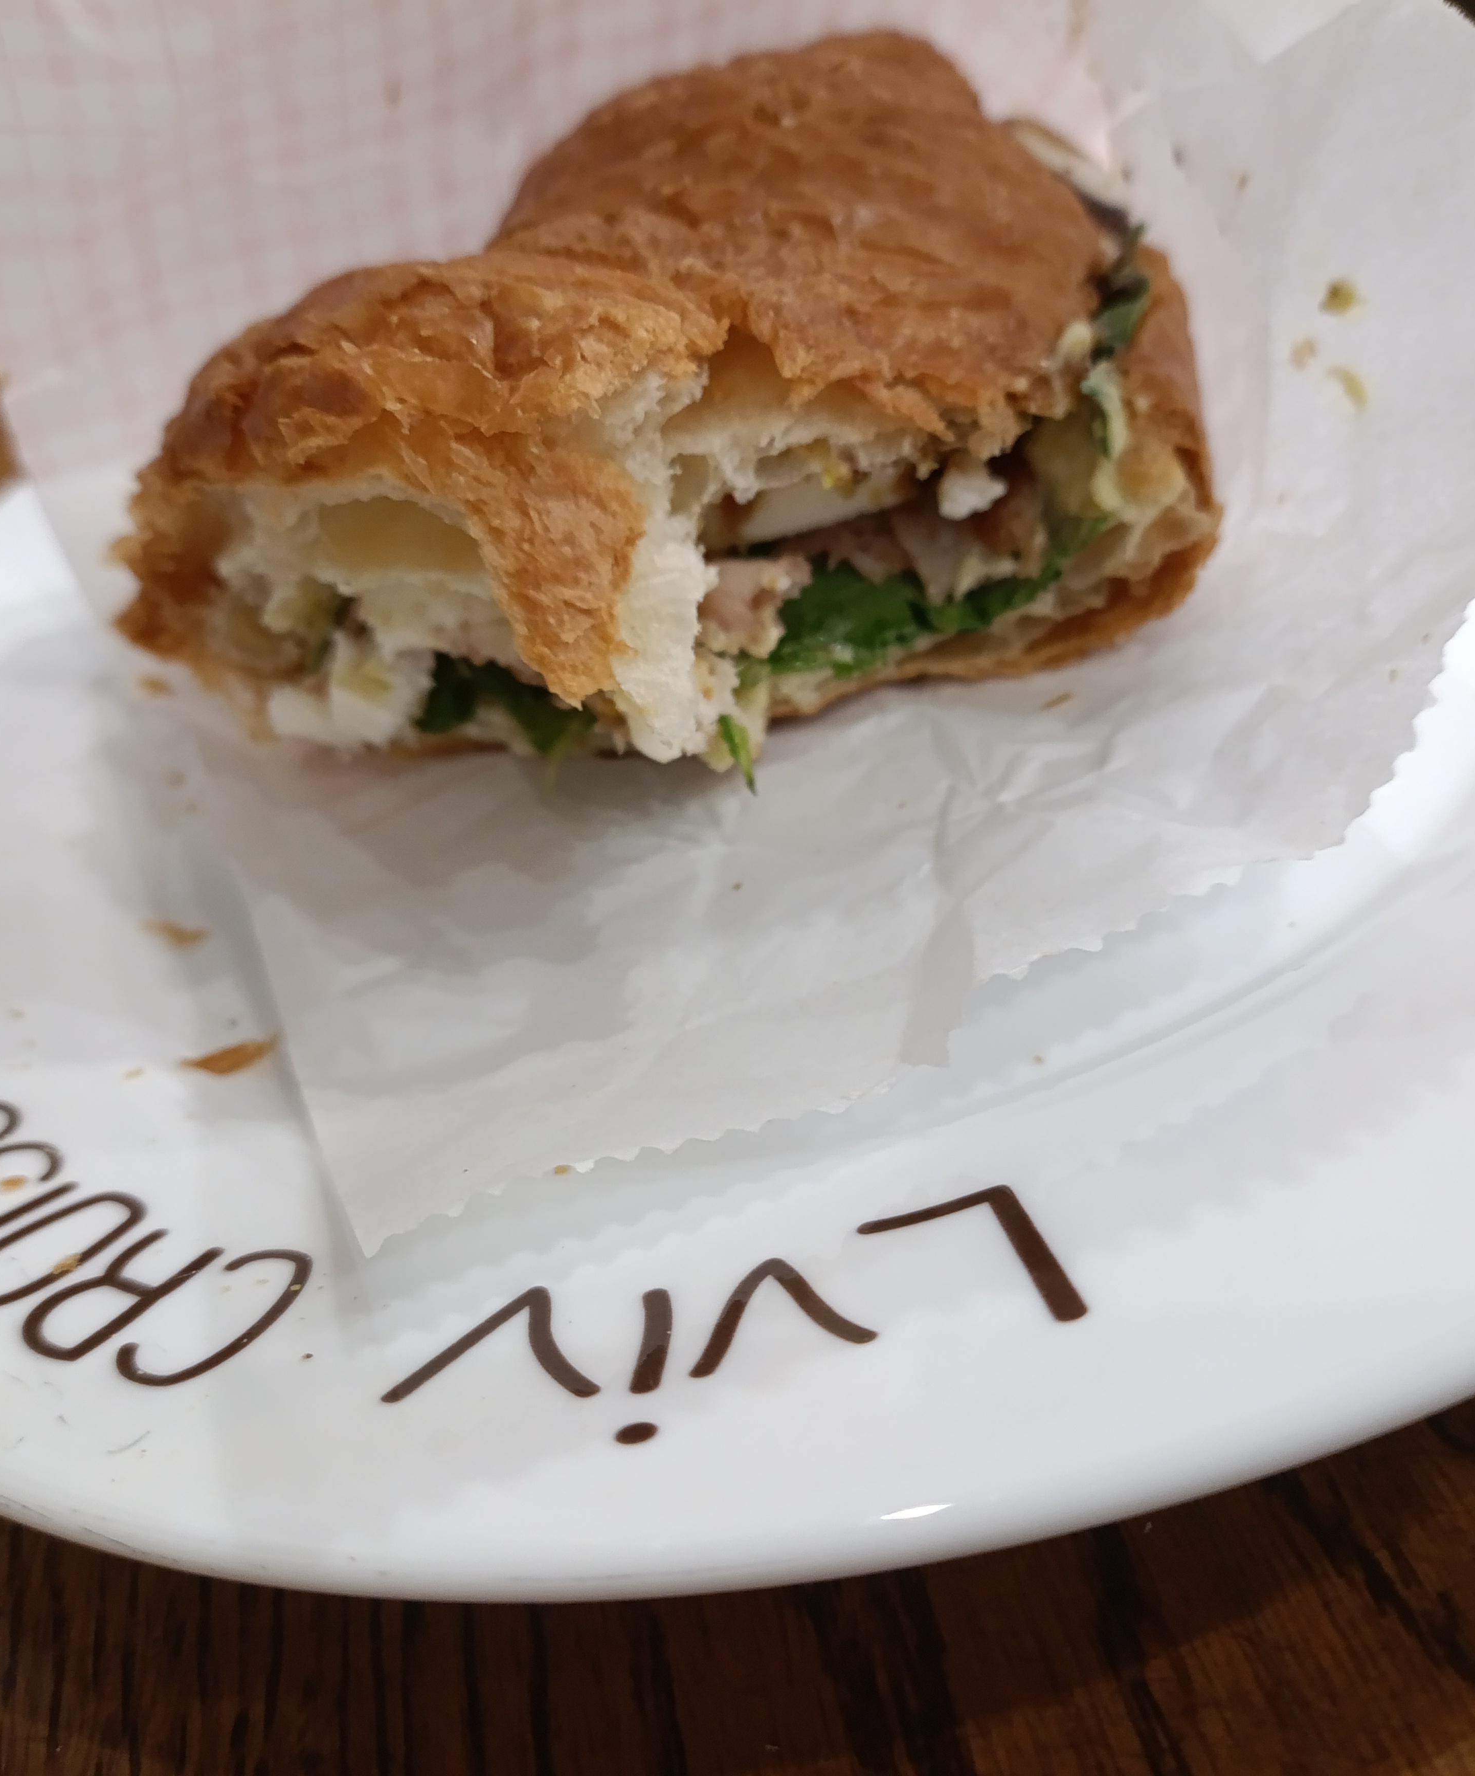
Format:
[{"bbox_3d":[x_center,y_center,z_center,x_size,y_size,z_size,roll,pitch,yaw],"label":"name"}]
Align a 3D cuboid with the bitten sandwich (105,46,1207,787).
[{"bbox_3d":[-0.010,-0.065,0.215,0.127,0.051,0.088,-7,41,14],"label":"bitten sandwich"}]

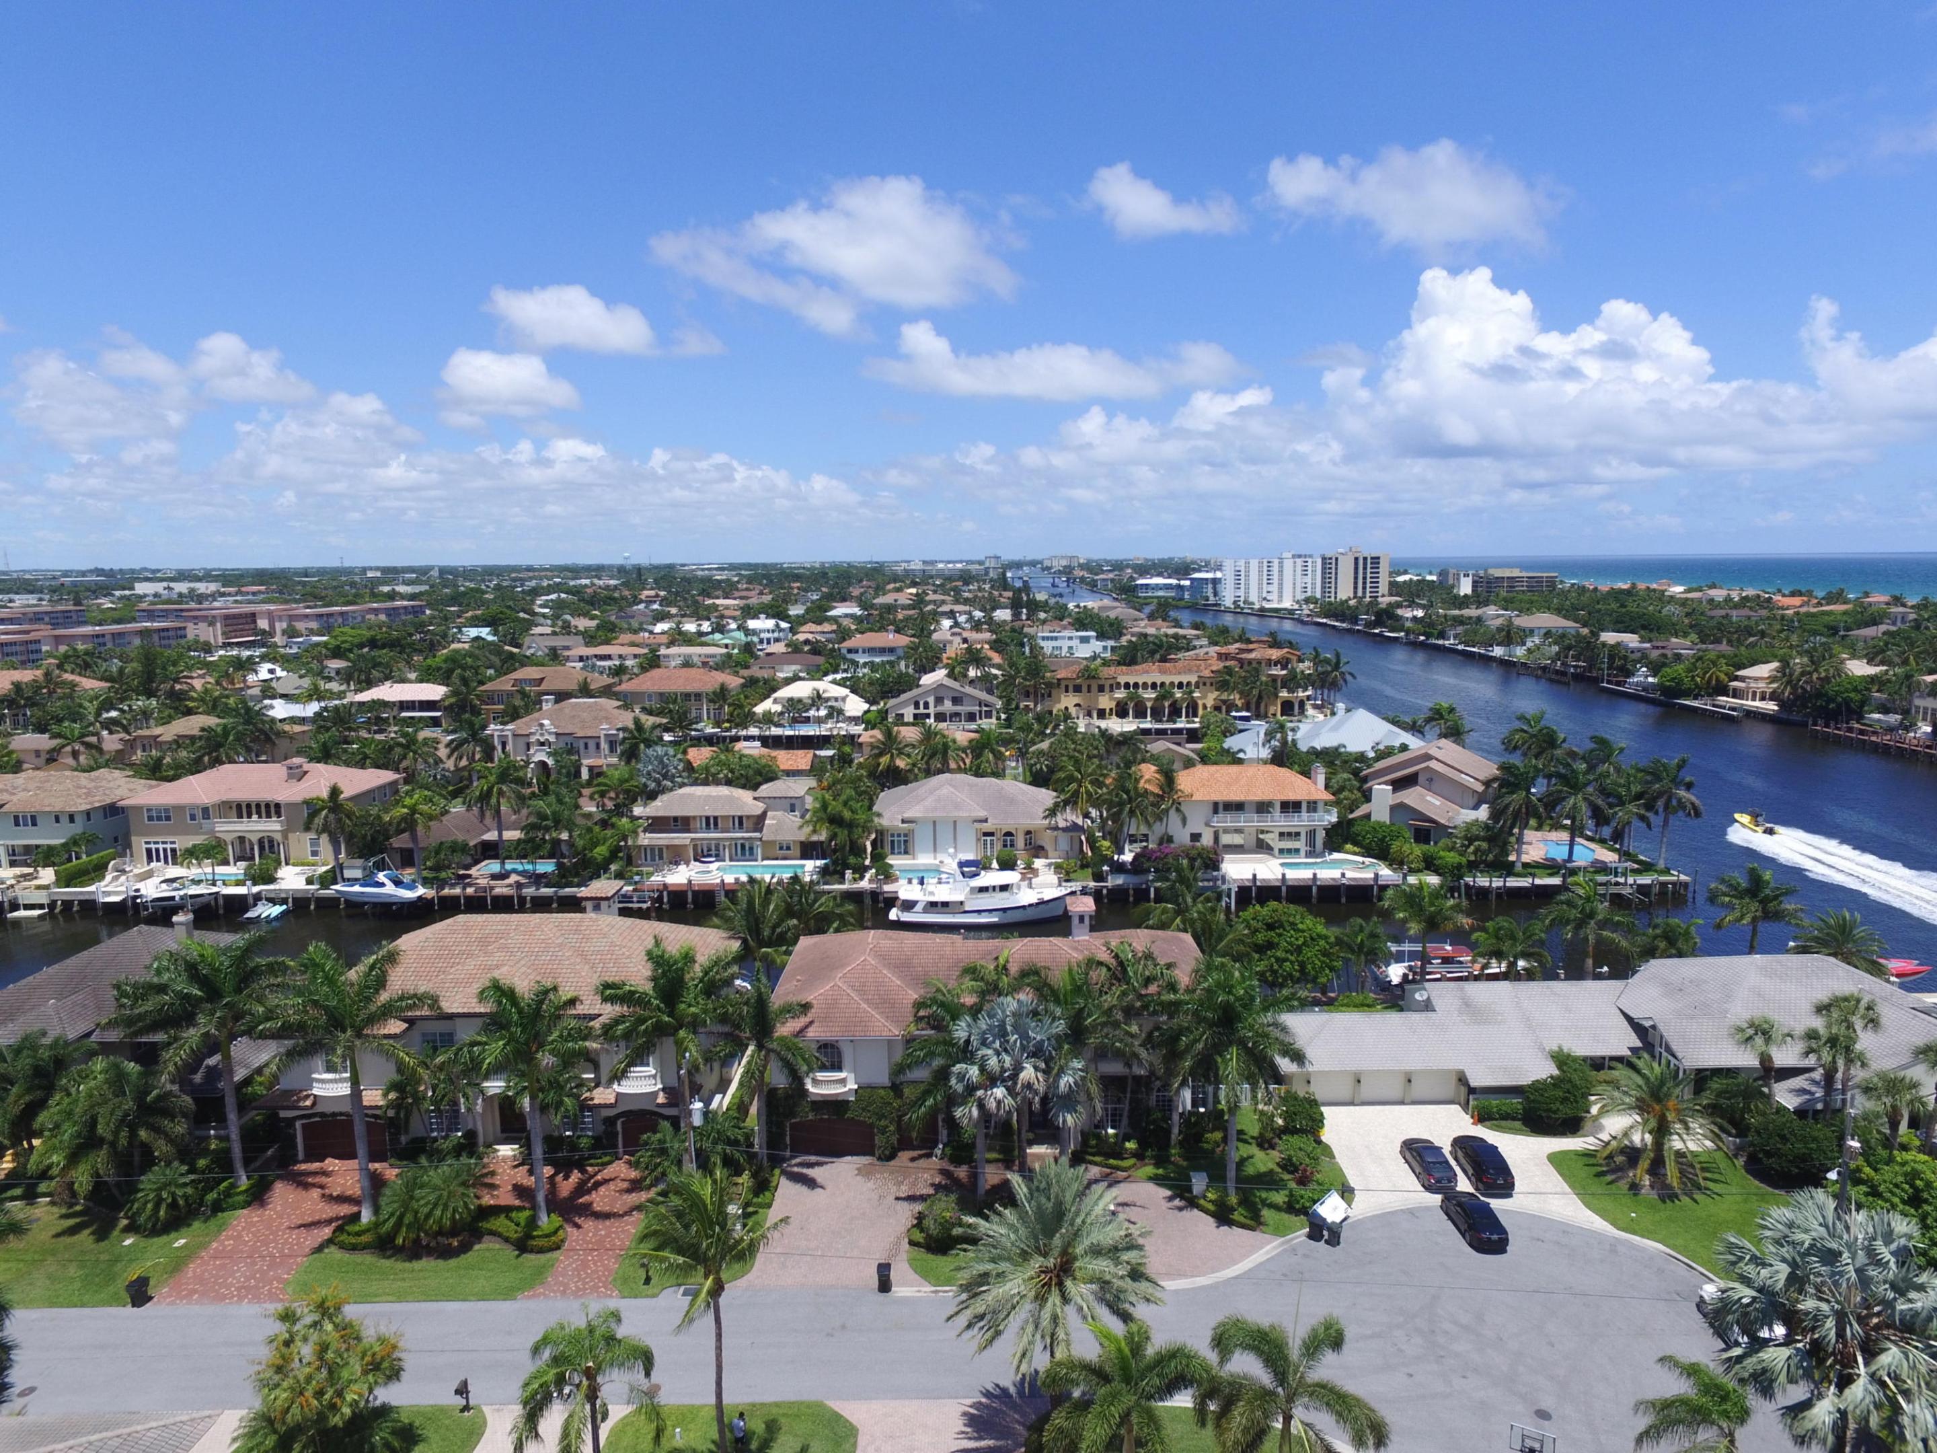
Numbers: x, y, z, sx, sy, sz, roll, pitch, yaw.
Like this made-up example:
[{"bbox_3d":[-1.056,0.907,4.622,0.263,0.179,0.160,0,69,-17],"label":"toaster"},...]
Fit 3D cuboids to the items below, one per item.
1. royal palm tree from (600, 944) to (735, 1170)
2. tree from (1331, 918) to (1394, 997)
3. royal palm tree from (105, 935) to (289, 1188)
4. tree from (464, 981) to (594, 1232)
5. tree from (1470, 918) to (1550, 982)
[{"bbox_3d":[-16.594,18.377,62.107,7.930,13.690,7.690,0,9,0],"label":"royal palm tree"},{"bbox_3d":[30.597,18.049,87.146,4.820,6.770,4.680,0,9,0],"label":"tree"},{"bbox_3d":[-43.984,19.443,64.440,10.290,15.125,10.290,0,9,0],"label":"royal palm tree"},{"bbox_3d":[-22.655,19.465,57.494,7.420,13.010,7.190,0,9,0],"label":"tree"},{"bbox_3d":[42.024,18.007,86.933,6.220,6.750,6.030,0,9,0],"label":"tree"}]

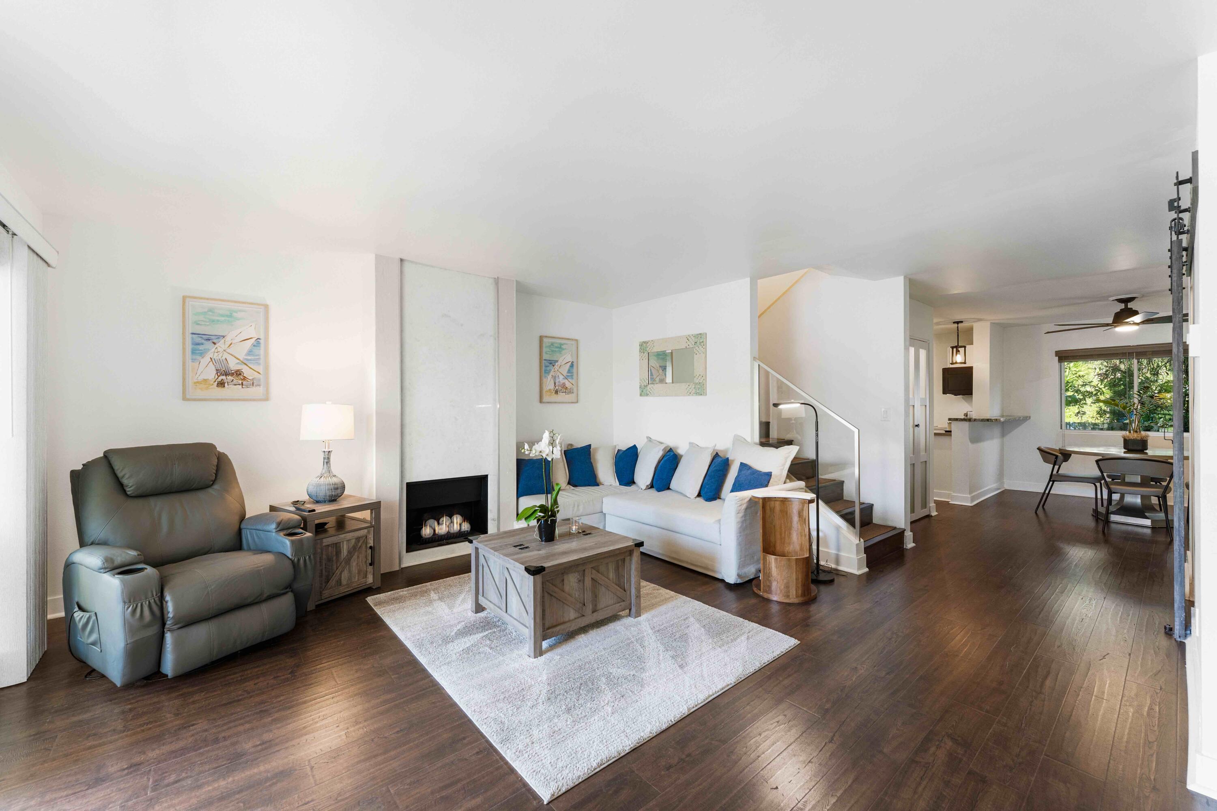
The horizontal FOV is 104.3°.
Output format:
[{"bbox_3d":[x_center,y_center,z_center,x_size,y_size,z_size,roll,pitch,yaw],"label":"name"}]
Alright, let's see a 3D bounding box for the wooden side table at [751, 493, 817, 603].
[{"bbox_3d":[1.223,0.962,3.306,0.430,0.650,0.430,0,0,24],"label":"wooden side table"}]

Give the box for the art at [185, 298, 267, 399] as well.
[{"bbox_3d":[-2.714,-0.401,3.356,0.483,0.720,0.030,0,0,-40],"label":"art"}]

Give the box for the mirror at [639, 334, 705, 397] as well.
[{"bbox_3d":[0.648,-0.407,5.001,0.030,0.610,0.940,0,0,-40],"label":"mirror"}]

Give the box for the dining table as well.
[{"bbox_3d":[5.881,0.901,5.308,1.220,0.760,1.220,0,0,-40],"label":"dining table"}]

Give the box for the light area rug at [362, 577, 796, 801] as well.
[{"bbox_3d":[-0.286,1.281,2.866,1.617,0.015,2.142,0,0,-41],"label":"light area rug"}]

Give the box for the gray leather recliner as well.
[{"bbox_3d":[-2.345,0.769,2.668,1.000,1.040,0.860,0,0,29],"label":"gray leather recliner"}]

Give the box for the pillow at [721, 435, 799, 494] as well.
[{"bbox_3d":[1.271,0.562,3.967,0.180,0.560,0.580,17,-3,-41],"label":"pillow"}]

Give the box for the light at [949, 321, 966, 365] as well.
[{"bbox_3d":[4.881,-0.870,6.610,0.165,0.610,0.165,0,0,-40],"label":"light"}]

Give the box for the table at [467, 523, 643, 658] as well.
[{"bbox_3d":[-0.324,1.048,2.882,0.755,0.460,0.755,0,0,-41],"label":"table"}]

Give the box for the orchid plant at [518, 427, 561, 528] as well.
[{"bbox_3d":[-0.425,0.460,2.970,0.280,0.630,0.230,0,0,0],"label":"orchid plant"}]

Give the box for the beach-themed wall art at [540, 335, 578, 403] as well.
[{"bbox_3d":[-0.541,-0.387,5.179,0.490,0.720,0.030,0,0,-40],"label":"beach-themed wall art"}]

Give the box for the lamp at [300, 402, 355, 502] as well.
[{"bbox_3d":[-1.998,0.326,3.365,0.335,0.700,0.335,0,0,33],"label":"lamp"}]

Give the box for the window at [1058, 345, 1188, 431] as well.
[{"bbox_3d":[6.870,-0.213,6.185,0.100,1.140,1.450,0,0,-40],"label":"window"}]

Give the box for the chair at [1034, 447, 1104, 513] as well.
[{"bbox_3d":[5.429,0.894,5.593,0.550,0.780,0.580,0,0,-40],"label":"chair"}]

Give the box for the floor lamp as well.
[{"bbox_3d":[1.459,0.633,3.541,0.450,1.310,0.230,0,0,18],"label":"floor lamp"}]

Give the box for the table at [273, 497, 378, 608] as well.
[{"bbox_3d":[-1.950,0.982,3.280,0.480,0.610,0.475,0,0,33],"label":"table"}]

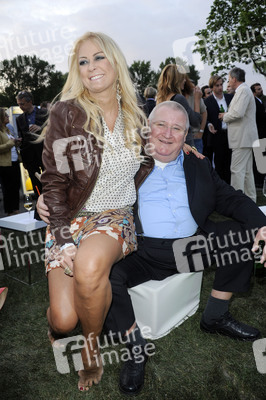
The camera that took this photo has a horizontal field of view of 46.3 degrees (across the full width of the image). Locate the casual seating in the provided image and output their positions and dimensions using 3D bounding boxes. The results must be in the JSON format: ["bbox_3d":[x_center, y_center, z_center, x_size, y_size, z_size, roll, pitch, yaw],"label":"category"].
[{"bbox_3d":[0.098,0.532,1.894,0.420,0.295,0.420,6,13,43],"label":"casual seating"}]

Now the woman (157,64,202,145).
[{"bbox_3d":[0.469,-0.408,3.027,0.460,1.732,0.470,-8,10,-28],"label":"woman"}]

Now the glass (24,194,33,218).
[{"bbox_3d":[-0.805,0.050,2.400,0.069,0.188,0.069,-1,15,0],"label":"glass"}]

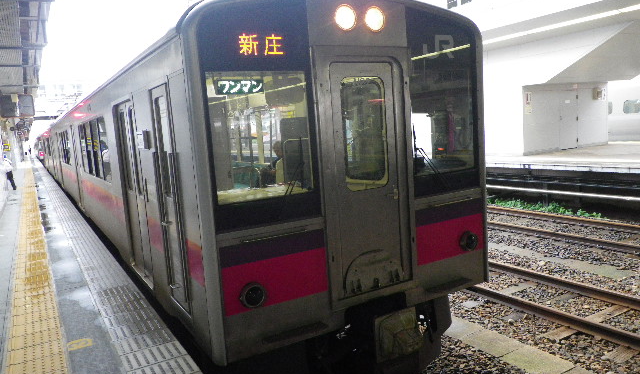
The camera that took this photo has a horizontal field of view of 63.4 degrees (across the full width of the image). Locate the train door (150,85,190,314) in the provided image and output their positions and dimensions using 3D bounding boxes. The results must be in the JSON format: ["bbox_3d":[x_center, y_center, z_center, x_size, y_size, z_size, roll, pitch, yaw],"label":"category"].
[{"bbox_3d":[-1.320,0.110,4.648,0.080,1.980,0.664,-8,8,-29],"label":"train door"}]

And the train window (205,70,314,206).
[{"bbox_3d":[-0.431,-0.392,3.864,0.795,0.946,0.070,-8,8,-29],"label":"train window"}]

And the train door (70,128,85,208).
[{"bbox_3d":[-6.146,-0.530,13.131,0.080,2.028,1.122,-8,8,-29],"label":"train door"}]

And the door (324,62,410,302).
[{"bbox_3d":[0.431,-0.082,4.380,0.741,1.950,0.080,-8,8,-29],"label":"door"}]

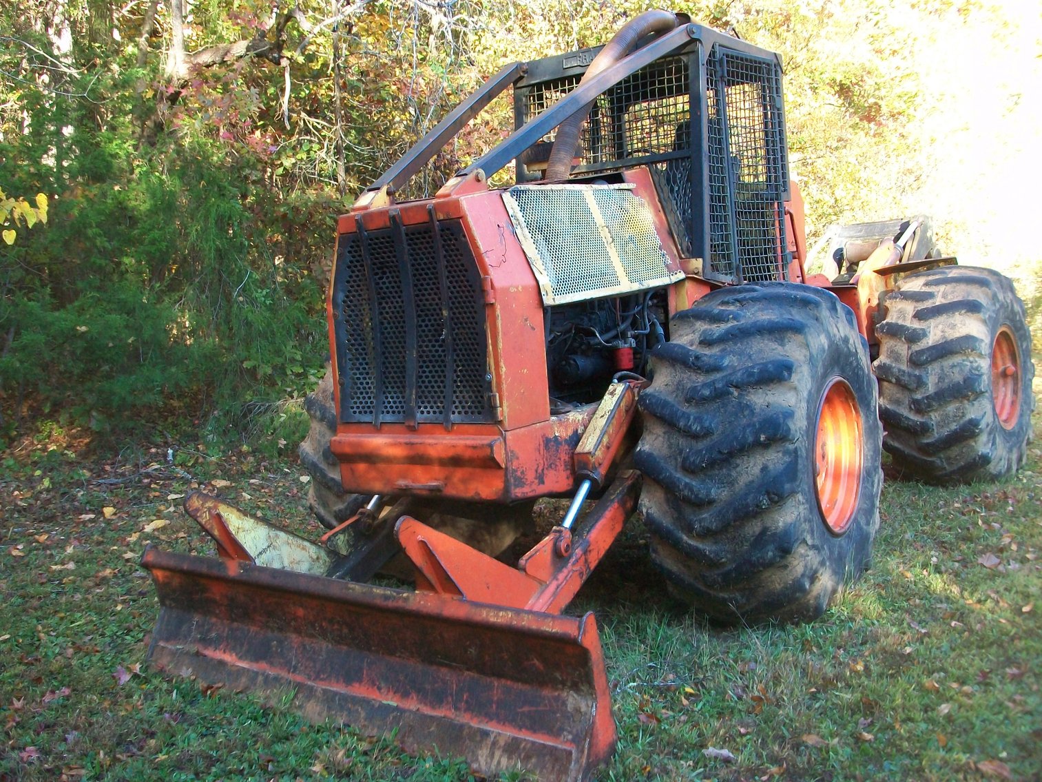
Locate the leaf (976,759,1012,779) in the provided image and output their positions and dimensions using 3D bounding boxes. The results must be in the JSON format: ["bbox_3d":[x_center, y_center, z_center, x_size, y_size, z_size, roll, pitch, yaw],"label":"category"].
[{"bbox_3d":[1.462,1.169,3.164,0.070,0.020,0.100,-8,7,-35],"label":"leaf"}]

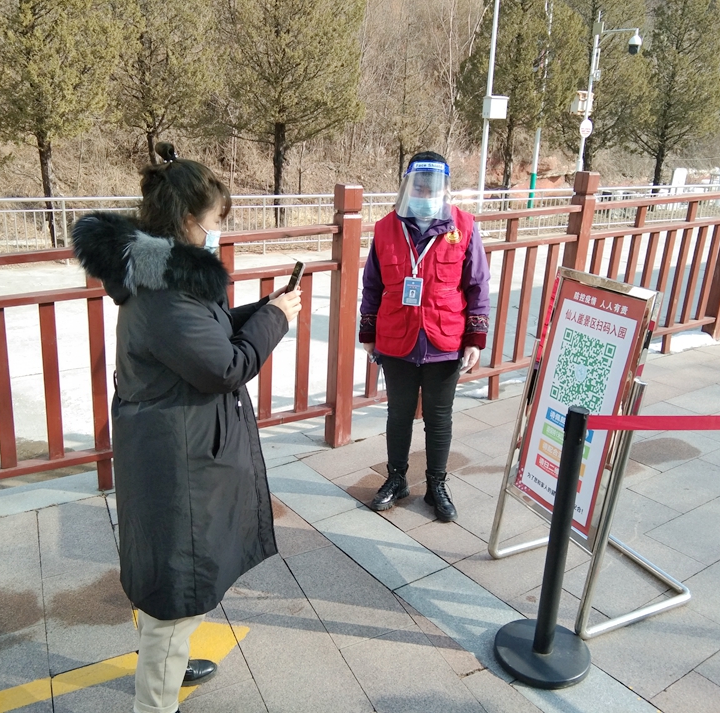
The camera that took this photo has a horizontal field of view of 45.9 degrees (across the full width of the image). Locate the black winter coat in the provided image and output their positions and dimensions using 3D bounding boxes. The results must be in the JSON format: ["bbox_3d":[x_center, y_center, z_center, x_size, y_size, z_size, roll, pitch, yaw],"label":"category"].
[{"bbox_3d":[-0.493,0.139,2.405,0.570,1.080,0.500,-5,20,-24],"label":"black winter coat"}]

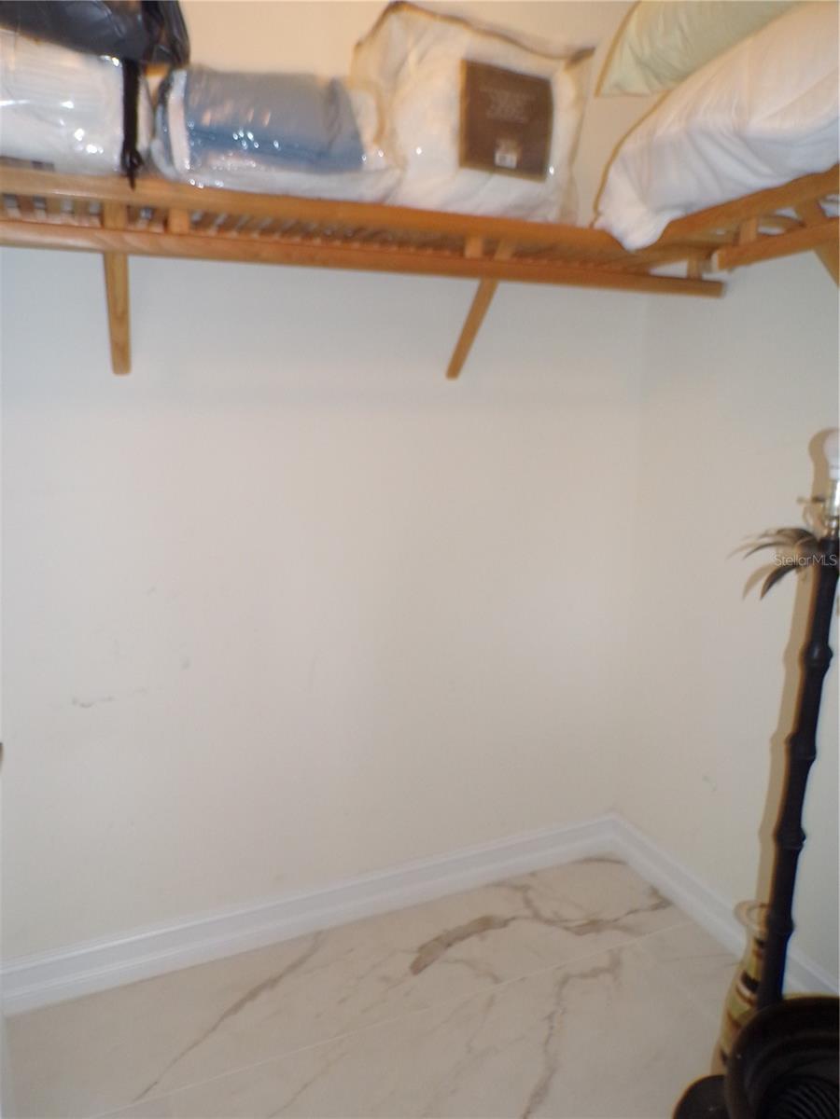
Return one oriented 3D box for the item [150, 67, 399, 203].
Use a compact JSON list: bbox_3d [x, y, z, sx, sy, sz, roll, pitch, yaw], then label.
[{"bbox_3d":[-0.284,-0.748,1.442,0.405,0.197,0.280,-5,13,-23],"label":"item"}]

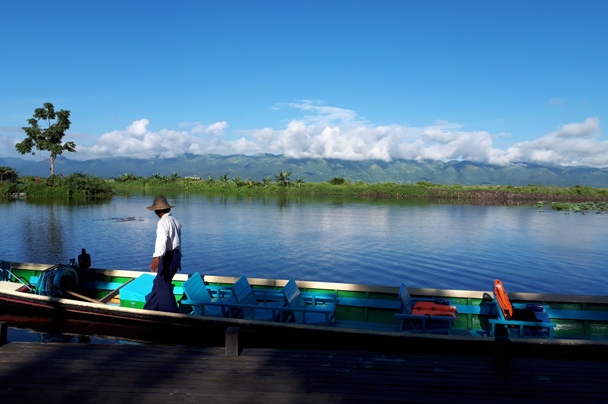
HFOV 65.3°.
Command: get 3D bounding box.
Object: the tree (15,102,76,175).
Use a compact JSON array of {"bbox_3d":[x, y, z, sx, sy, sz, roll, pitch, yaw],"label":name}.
[{"bbox_3d":[-25.900,-5.950,47.500,5.600,8.000,5.300,-1,3,-28],"label":"tree"}]

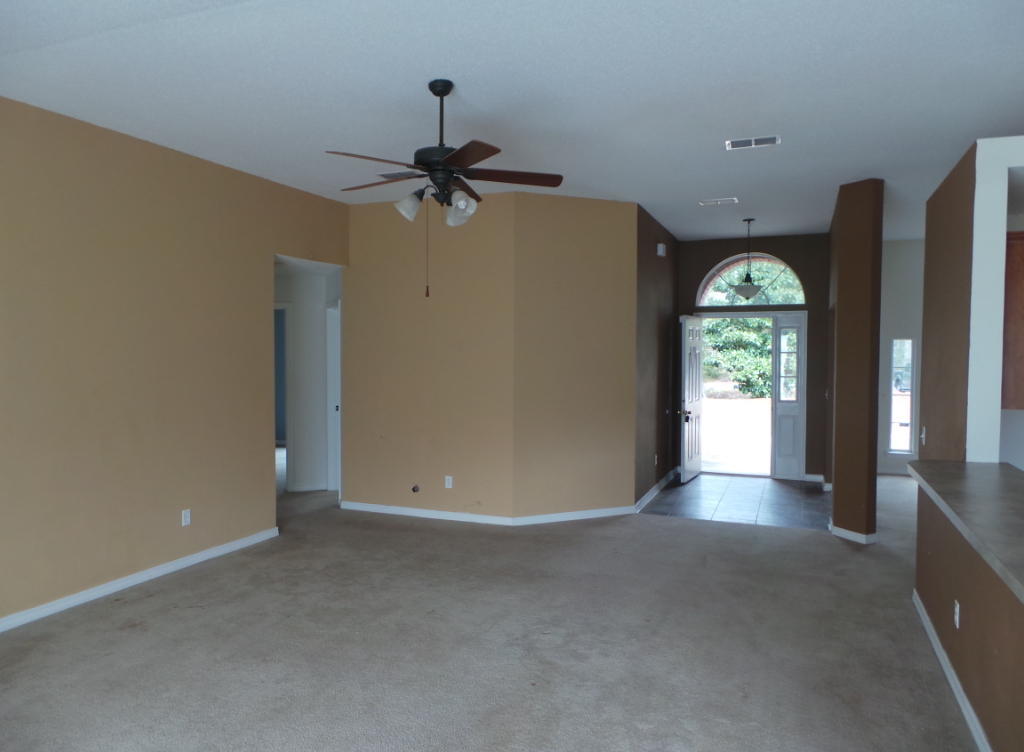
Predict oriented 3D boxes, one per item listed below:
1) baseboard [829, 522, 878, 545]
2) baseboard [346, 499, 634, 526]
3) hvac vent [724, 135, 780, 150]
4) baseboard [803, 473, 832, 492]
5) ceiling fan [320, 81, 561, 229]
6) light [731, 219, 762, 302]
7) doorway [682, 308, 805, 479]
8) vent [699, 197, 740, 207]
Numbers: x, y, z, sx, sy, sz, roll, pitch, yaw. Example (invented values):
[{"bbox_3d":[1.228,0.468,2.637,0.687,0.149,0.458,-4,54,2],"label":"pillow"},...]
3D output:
[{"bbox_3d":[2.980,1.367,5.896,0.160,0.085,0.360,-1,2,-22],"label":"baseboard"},{"bbox_3d":[-0.259,1.332,6.581,2.982,0.085,0.604,0,2,2],"label":"baseboard"},{"bbox_3d":[1.663,-1.602,4.691,0.350,0.030,0.200,1,2,23],"label":"hvac vent"},{"bbox_3d":[3.689,1.278,8.165,0.320,0.090,0.500,1,2,23],"label":"baseboard"},{"bbox_3d":[-0.376,-1.194,3.637,1.310,0.753,1.310,0,2,0],"label":"ceiling fan"},{"bbox_3d":[2.602,-1.276,7.491,0.330,0.865,0.330,1,2,23],"label":"light"},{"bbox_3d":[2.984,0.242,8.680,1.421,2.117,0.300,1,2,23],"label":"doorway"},{"bbox_3d":[2.004,-1.672,6.579,0.350,0.030,0.200,1,2,23],"label":"vent"}]

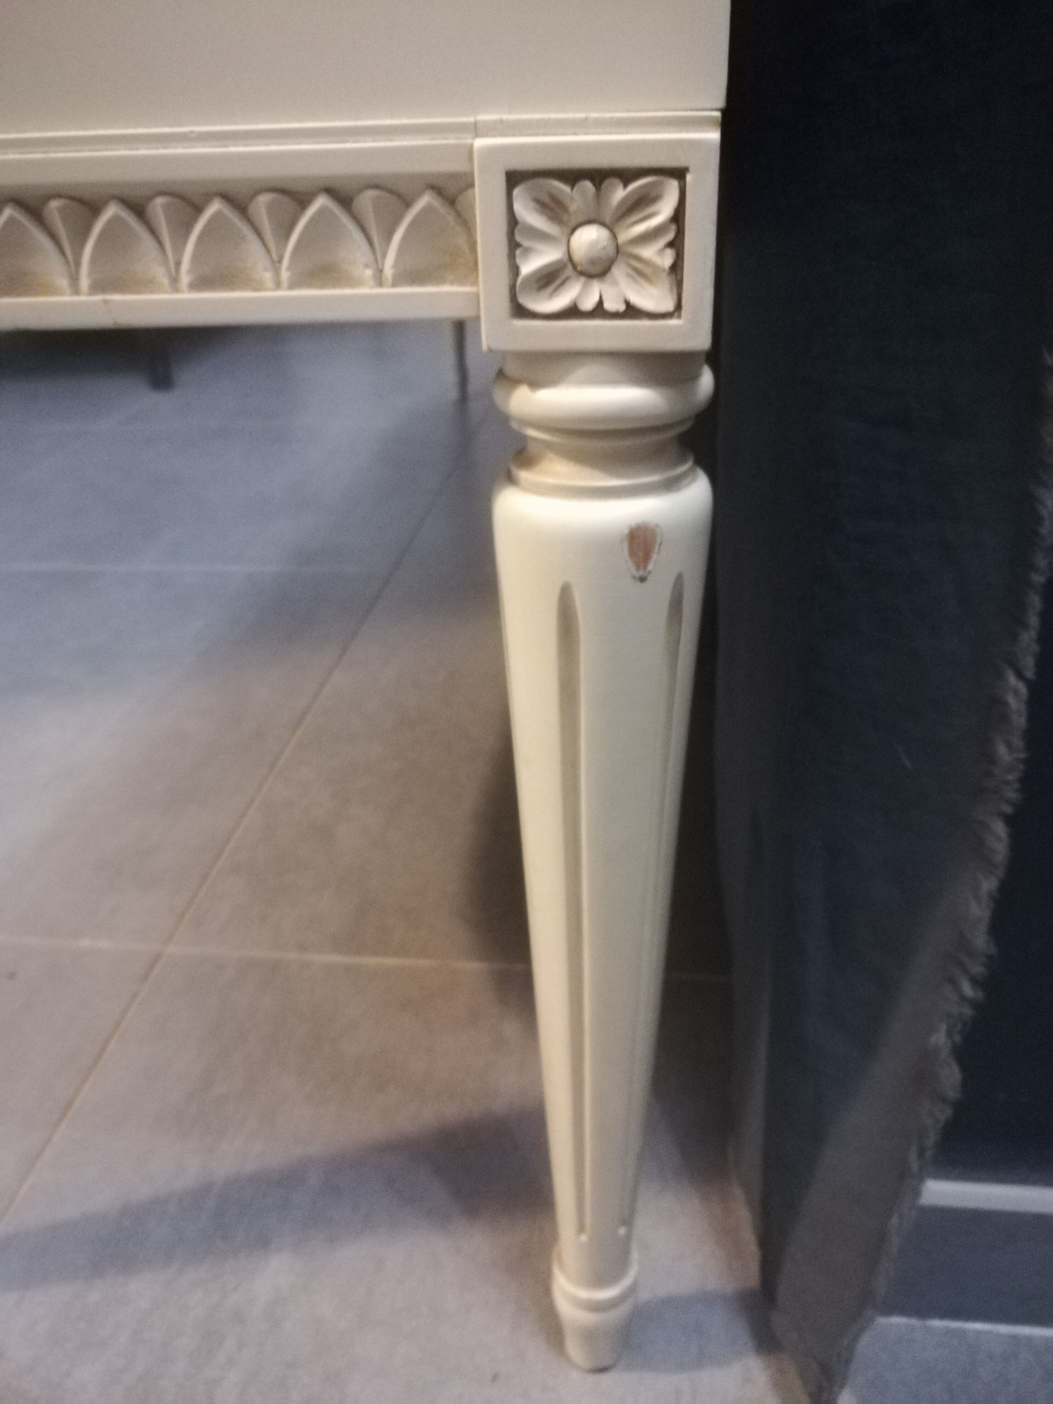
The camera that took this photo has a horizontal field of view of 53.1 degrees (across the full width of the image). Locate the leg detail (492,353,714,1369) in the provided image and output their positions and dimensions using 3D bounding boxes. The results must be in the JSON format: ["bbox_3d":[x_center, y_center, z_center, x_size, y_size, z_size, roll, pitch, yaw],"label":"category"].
[{"bbox_3d":[0.023,0.089,0.336,0.050,0.398,0.050,1,29,5],"label":"leg detail"}]

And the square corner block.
[{"bbox_3d":[0.017,-0.102,0.230,0.047,0.040,0.046,1,29,5],"label":"square corner block"}]

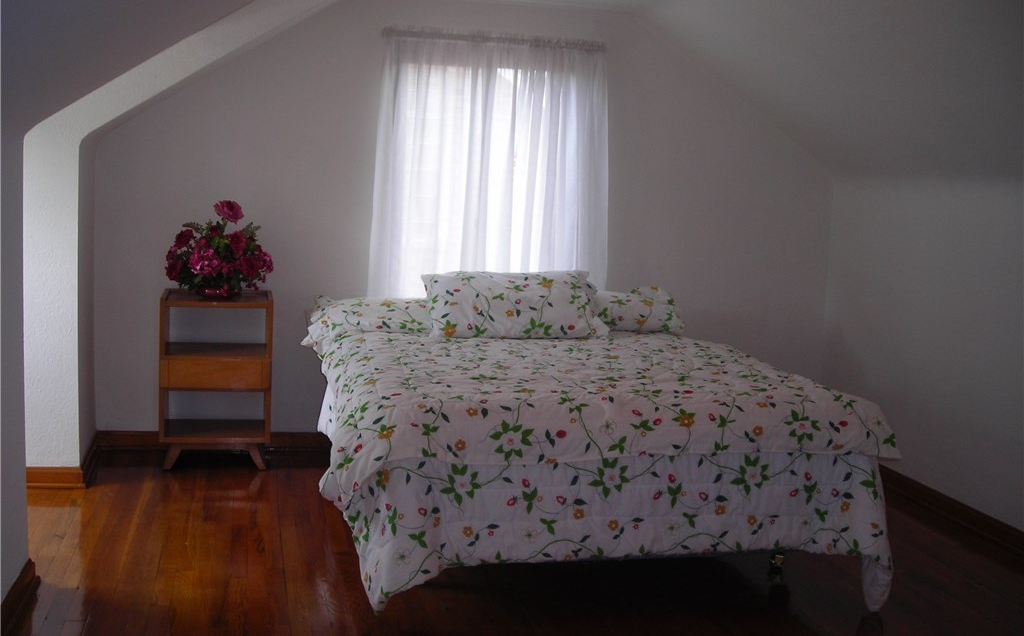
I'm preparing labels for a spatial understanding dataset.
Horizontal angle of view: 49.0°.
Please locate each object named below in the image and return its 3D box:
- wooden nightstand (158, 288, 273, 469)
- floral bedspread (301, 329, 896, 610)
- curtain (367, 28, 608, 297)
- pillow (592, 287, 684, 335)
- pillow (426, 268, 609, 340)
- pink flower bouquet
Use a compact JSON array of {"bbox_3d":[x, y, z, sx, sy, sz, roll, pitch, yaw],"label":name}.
[{"bbox_3d":[-1.283,0.264,4.933,0.457,0.749,0.305,1,7,-8],"label":"wooden nightstand"},{"bbox_3d":[0.151,0.419,4.240,1.696,0.723,1.958,1,7,-11],"label":"floral bedspread"},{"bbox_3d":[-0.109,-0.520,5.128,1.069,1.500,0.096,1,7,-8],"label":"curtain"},{"bbox_3d":[0.451,-0.045,5.050,0.634,0.169,0.435,1,7,-11],"label":"pillow"},{"bbox_3d":[0.012,-0.049,4.692,0.710,0.140,0.400,1,45,-11],"label":"pillow"},{"bbox_3d":[-1.266,-0.289,4.866,0.429,0.415,0.346,1,7,-8],"label":"pink flower bouquet"}]

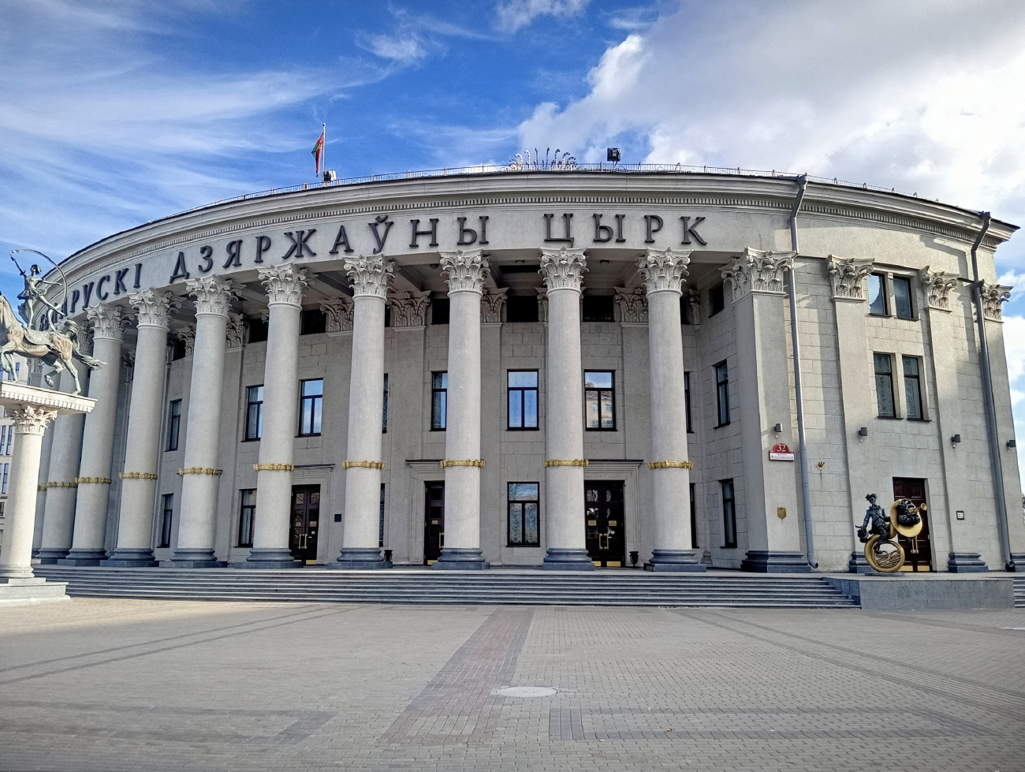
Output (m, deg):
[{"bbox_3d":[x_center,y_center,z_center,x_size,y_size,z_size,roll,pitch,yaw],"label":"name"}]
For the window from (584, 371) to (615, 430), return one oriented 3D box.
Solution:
[{"bbox_3d":[3.913,0.629,37.080,1.420,2.750,0.200,1,-11,-3],"label":"window"}]

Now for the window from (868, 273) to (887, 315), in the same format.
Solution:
[{"bbox_3d":[15.129,-3.813,34.387,0.950,1.800,0.180,4,-12,-20],"label":"window"}]

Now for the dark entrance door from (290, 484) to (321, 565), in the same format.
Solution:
[{"bbox_3d":[-9.325,6.278,37.496,1.801,3.563,0.158,-5,-12,23],"label":"dark entrance door"}]

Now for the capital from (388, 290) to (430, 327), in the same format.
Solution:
[{"bbox_3d":[-4.668,-3.341,37.319,2.158,1.603,0.693,-2,-11,13],"label":"capital"}]

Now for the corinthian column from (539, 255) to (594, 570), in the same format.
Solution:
[{"bbox_3d":[2.054,0.844,31.865,1.880,12.165,1.880,0,-11,1],"label":"corinthian column"}]

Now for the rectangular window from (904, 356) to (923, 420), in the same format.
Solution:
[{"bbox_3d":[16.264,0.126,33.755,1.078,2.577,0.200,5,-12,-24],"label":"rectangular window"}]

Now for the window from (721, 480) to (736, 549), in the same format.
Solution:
[{"bbox_3d":[8.851,5.211,33.934,0.200,2.724,1.372,2,-11,-12],"label":"window"}]

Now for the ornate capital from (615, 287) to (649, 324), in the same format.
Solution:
[{"bbox_3d":[5.835,-3.639,38.459,2.098,1.595,0.549,1,-11,-5],"label":"ornate capital"}]

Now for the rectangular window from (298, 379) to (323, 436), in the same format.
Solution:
[{"bbox_3d":[-9.890,1.083,40.632,1.403,2.810,0.244,-5,-12,23],"label":"rectangular window"}]

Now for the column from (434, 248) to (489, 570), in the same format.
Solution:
[{"bbox_3d":[-1.840,0.831,31.514,1.861,12.006,1.861,-1,-11,6],"label":"column"}]

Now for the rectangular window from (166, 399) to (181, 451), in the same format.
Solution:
[{"bbox_3d":[-17.746,2.025,43.674,1.352,2.626,0.200,-10,-15,43],"label":"rectangular window"}]

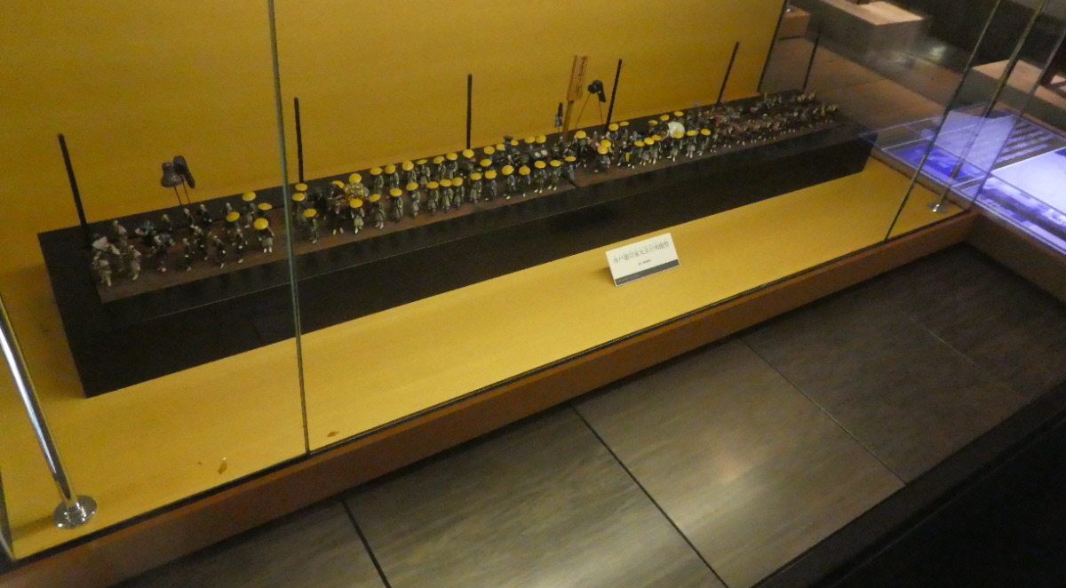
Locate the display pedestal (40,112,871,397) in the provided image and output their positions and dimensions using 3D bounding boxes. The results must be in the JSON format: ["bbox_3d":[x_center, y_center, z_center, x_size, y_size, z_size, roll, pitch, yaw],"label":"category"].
[{"bbox_3d":[0.067,-0.296,2.213,2.584,0.158,0.390,-17,45,-30],"label":"display pedestal"}]

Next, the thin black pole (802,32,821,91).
[{"bbox_3d":[1.012,-0.821,2.715,0.010,0.275,0.010,-23,48,-24],"label":"thin black pole"}]

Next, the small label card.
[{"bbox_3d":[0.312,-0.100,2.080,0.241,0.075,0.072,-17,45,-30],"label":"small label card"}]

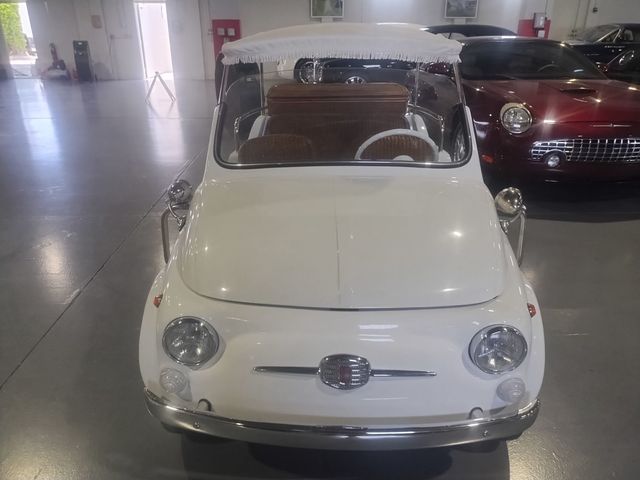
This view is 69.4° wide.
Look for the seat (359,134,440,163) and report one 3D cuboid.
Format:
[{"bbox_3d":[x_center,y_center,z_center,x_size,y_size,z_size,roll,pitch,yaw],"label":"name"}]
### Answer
[{"bbox_3d":[0.498,-0.242,2.653,0.460,0.620,0.540,1,25,3],"label":"seat"}]

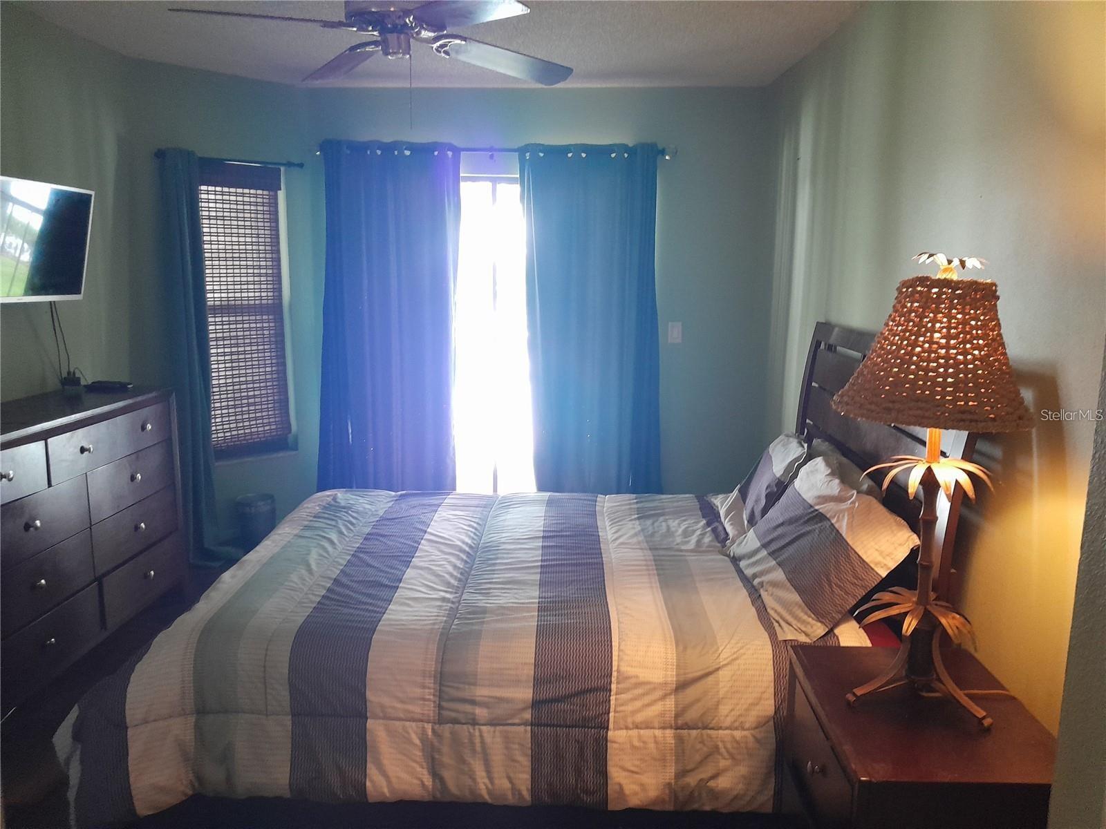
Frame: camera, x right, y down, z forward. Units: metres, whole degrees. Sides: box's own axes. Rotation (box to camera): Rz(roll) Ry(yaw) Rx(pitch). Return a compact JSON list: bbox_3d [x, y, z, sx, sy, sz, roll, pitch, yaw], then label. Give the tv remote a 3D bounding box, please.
[{"bbox_3d":[-1.787,-0.111,3.482,0.175,0.030,0.055,0,8,0],"label":"tv remote"}]

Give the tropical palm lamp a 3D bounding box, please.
[{"bbox_3d":[0.755,0.131,1.718,0.365,0.875,0.365,0,8,0],"label":"tropical palm lamp"}]

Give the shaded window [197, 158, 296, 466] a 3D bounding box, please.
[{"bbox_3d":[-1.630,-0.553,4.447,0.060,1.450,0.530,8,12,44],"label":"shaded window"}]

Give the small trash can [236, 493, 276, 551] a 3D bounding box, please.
[{"bbox_3d":[-1.545,0.567,4.493,0.205,0.290,0.205,0,8,0],"label":"small trash can"}]

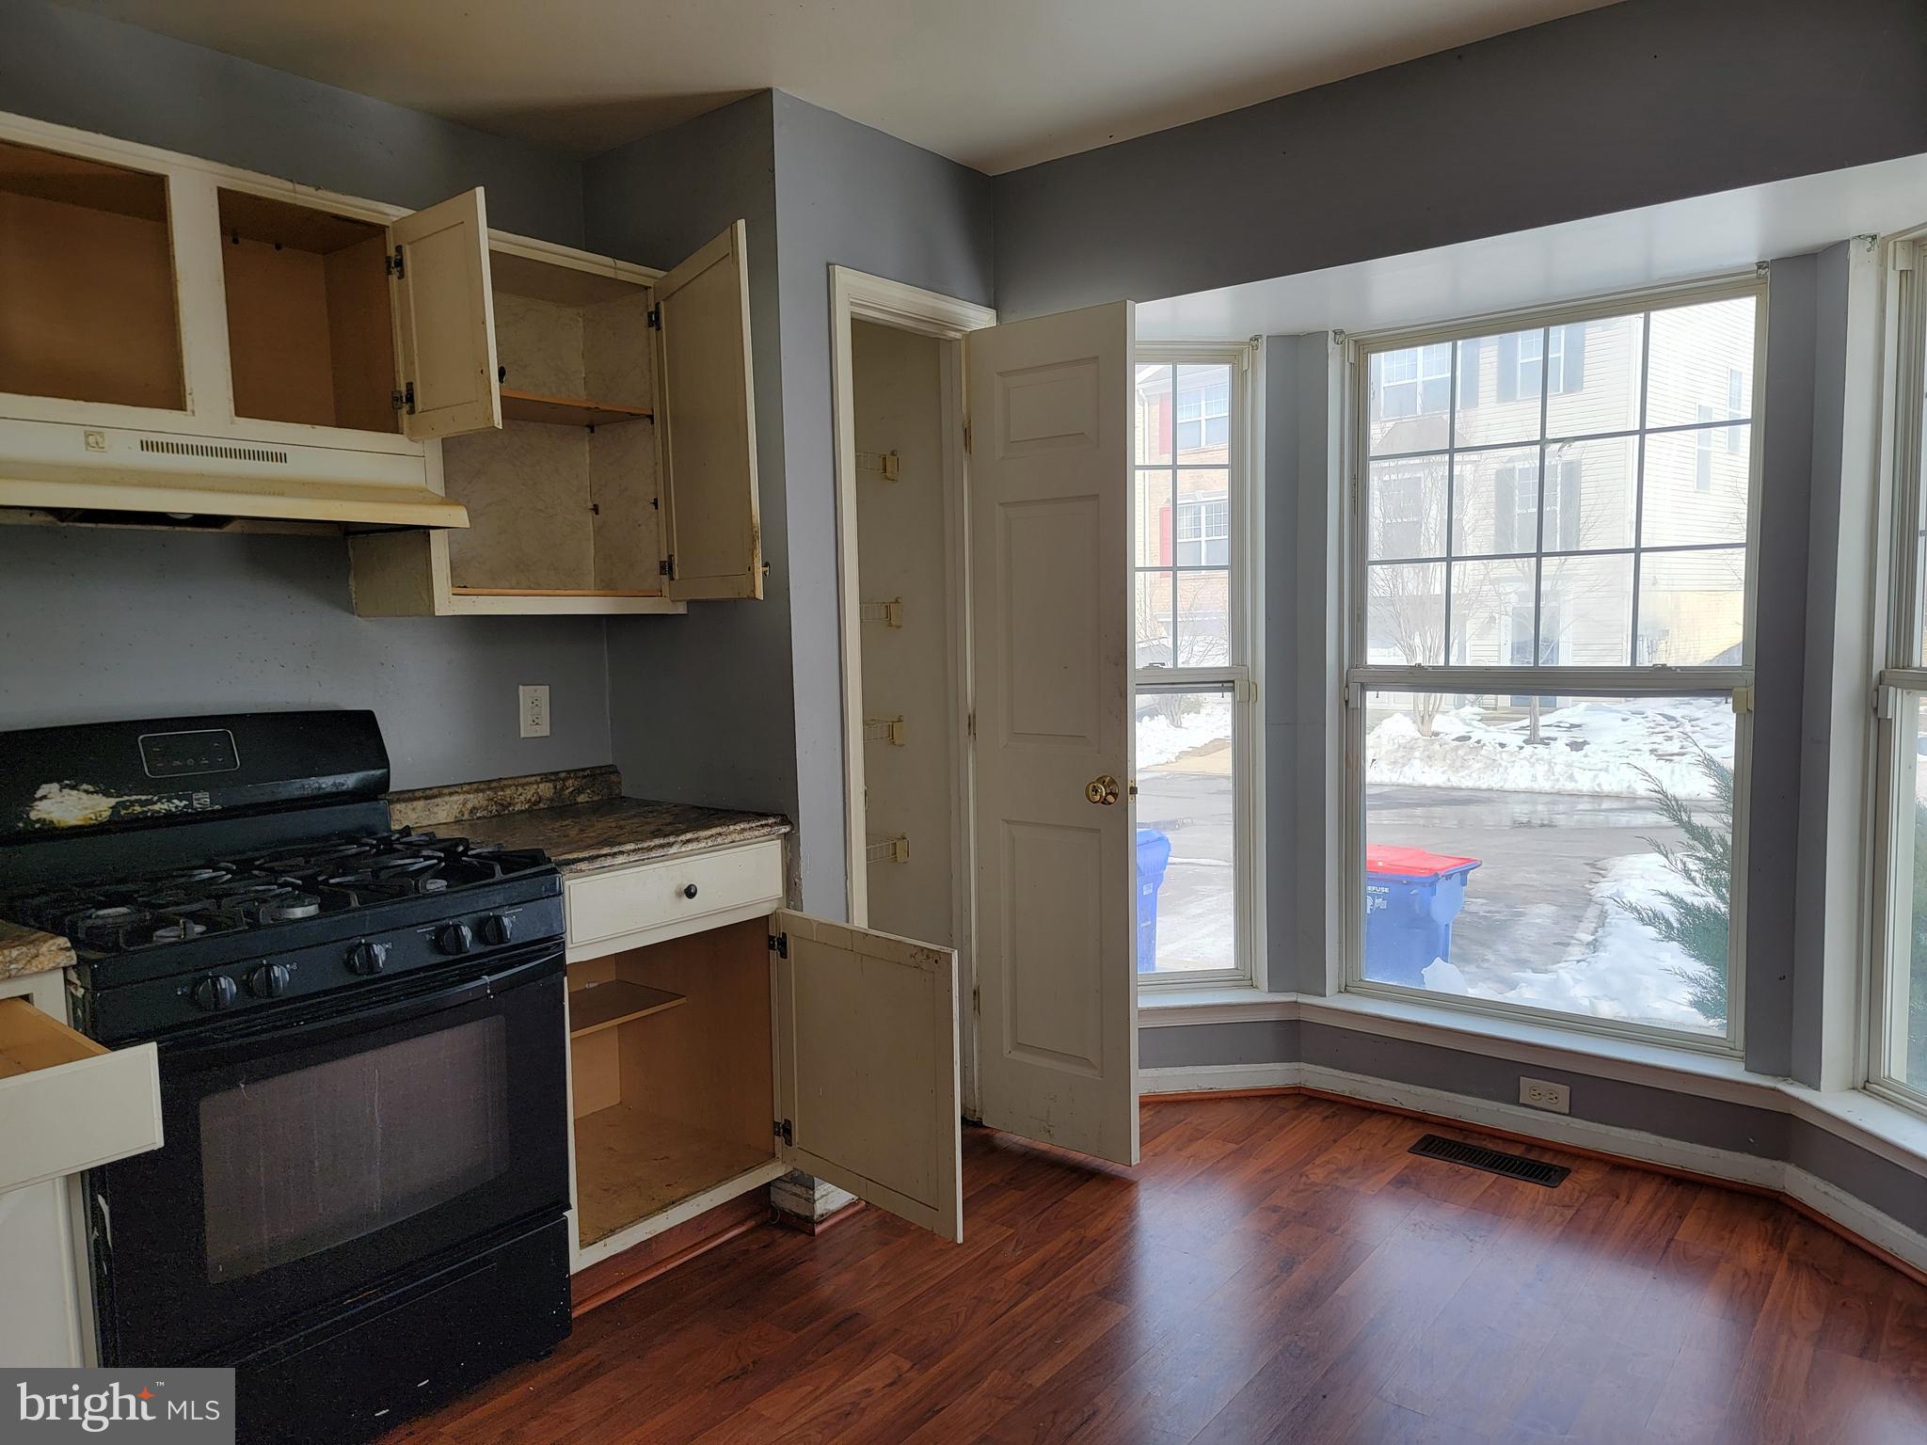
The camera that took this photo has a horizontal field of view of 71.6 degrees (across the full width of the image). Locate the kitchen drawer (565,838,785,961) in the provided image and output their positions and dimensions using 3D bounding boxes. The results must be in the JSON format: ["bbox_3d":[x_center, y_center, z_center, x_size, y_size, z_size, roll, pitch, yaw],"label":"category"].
[{"bbox_3d":[-0.741,0.327,2.816,0.480,0.125,0.530,3,7,39],"label":"kitchen drawer"}]

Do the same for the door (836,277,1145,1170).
[{"bbox_3d":[0.223,0.047,3.274,0.460,2.030,0.040,3,7,39],"label":"door"}]

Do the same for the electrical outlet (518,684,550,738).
[{"bbox_3d":[-0.990,-0.025,3.091,0.010,0.116,0.072,3,7,39],"label":"electrical outlet"}]

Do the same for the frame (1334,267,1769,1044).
[{"bbox_3d":[1.413,-0.122,3.309,0.990,1.780,0.090,3,6,37],"label":"frame"}]

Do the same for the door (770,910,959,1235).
[{"bbox_3d":[-0.195,0.699,2.723,0.525,0.567,0.022,4,7,44],"label":"door"}]

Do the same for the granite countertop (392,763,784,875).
[{"bbox_3d":[-0.801,0.197,2.842,0.635,0.122,0.600,3,7,39],"label":"granite countertop"}]

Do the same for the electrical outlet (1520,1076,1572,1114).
[{"bbox_3d":[1.437,0.924,3.302,0.116,0.071,0.010,3,6,37],"label":"electrical outlet"}]

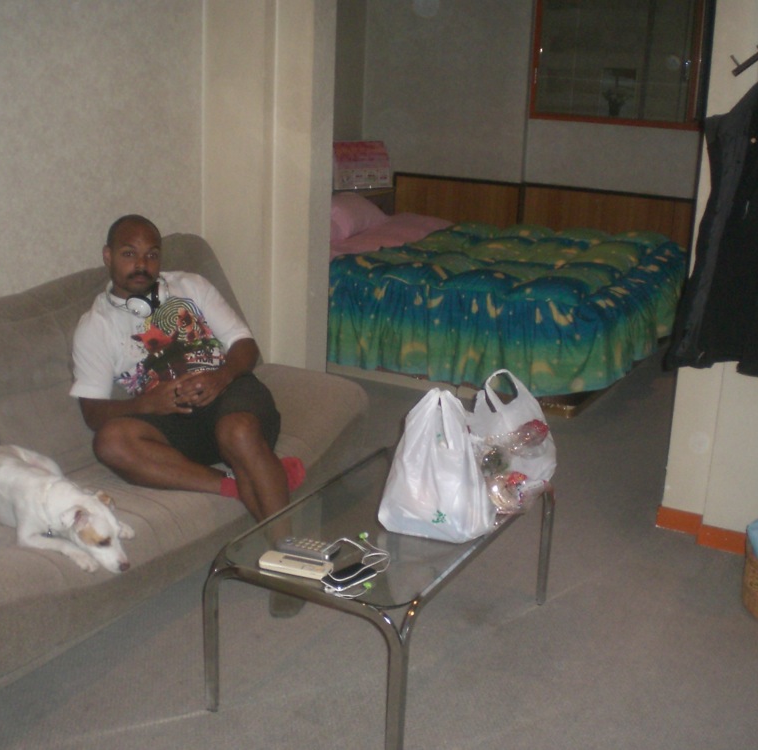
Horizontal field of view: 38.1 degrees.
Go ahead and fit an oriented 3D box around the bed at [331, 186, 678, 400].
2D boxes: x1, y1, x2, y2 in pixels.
[{"bbox_3d":[0.509,-0.483,6.011,1.955,0.720,1.779,11,18,28],"label":"bed"}]

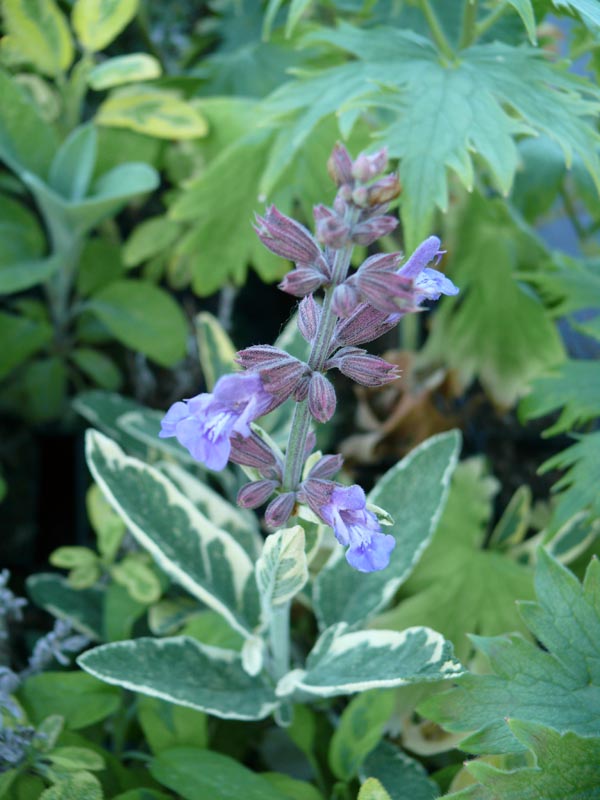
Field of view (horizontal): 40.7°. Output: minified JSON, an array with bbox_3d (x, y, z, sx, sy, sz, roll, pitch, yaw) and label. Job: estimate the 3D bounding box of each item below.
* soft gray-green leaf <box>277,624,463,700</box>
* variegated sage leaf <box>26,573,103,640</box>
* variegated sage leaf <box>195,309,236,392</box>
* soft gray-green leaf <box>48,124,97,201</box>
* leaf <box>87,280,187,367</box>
[{"bbox_3d":[0.022,0.085,0.260,0.060,0.013,0.023,-7,44,4],"label":"soft gray-green leaf"},{"bbox_3d":[-0.090,0.083,0.323,0.040,0.010,0.021,28,55,-7],"label":"variegated sage leaf"},{"bbox_3d":[-0.033,-0.017,0.333,0.017,0.040,0.010,-18,8,-20],"label":"variegated sage leaf"},{"bbox_3d":[-0.114,-0.119,0.407,0.023,0.037,0.012,3,8,-11],"label":"soft gray-green leaf"},{"bbox_3d":[-0.084,-0.040,0.420,0.061,0.012,0.031,36,58,9],"label":"leaf"}]

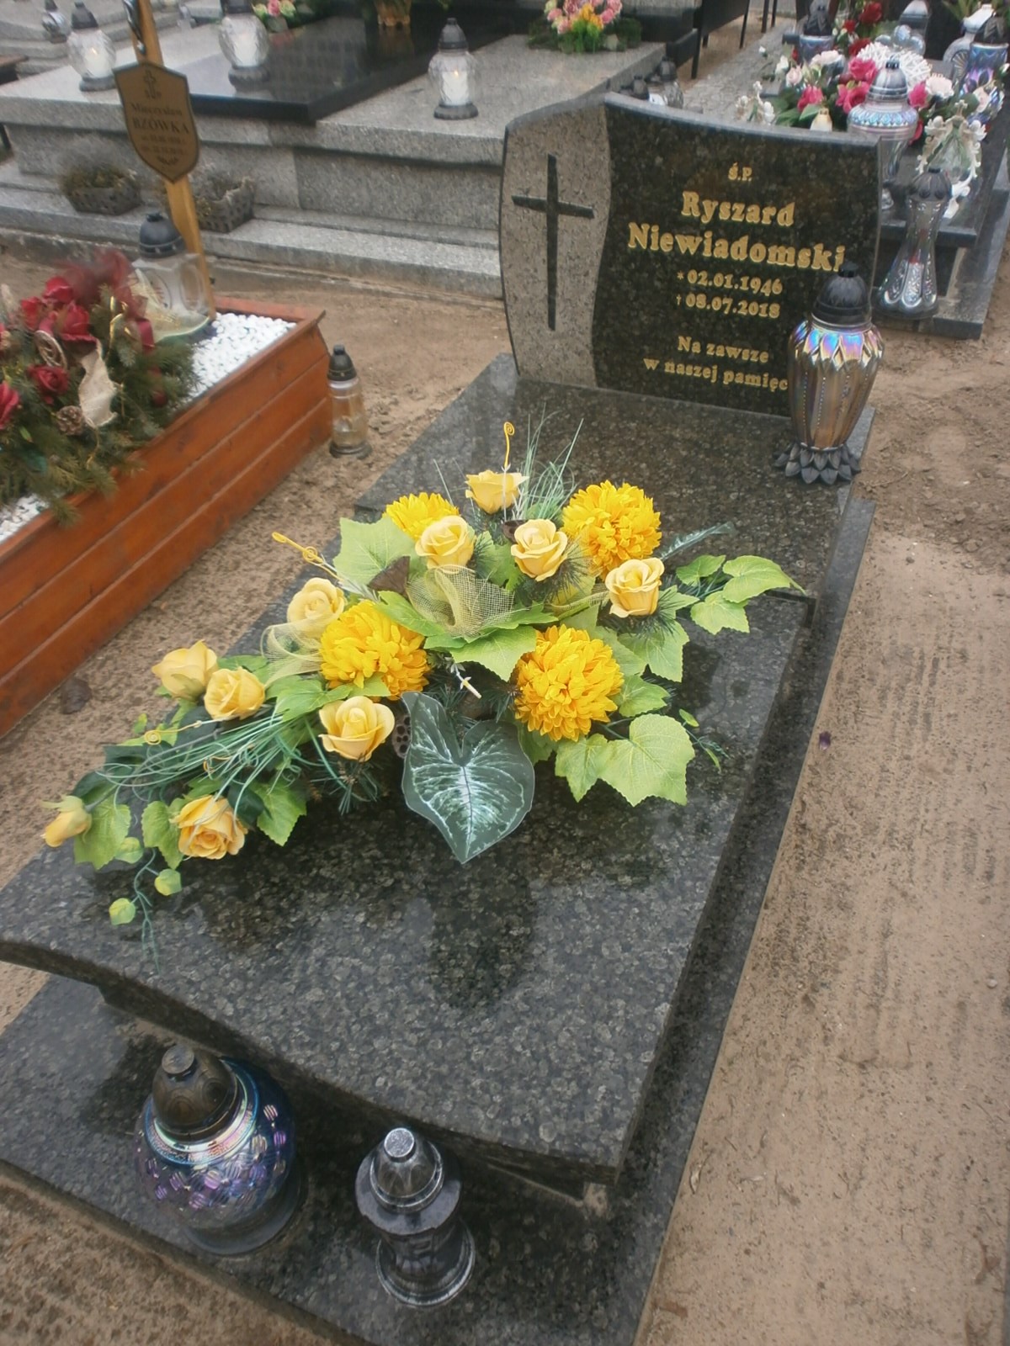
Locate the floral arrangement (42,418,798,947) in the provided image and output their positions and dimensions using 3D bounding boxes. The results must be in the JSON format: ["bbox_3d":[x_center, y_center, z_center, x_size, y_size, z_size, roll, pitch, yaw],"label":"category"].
[{"bbox_3d":[-0.081,-0.046,1.470,1.040,0.280,0.630,-11,42,-10],"label":"floral arrangement"}]

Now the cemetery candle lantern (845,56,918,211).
[{"bbox_3d":[1.143,-1.636,3.190,0.212,0.395,0.212,14,43,18],"label":"cemetery candle lantern"}]

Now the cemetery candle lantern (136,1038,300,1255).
[{"bbox_3d":[-0.337,0.520,1.199,0.182,0.305,0.182,-1,41,1],"label":"cemetery candle lantern"}]

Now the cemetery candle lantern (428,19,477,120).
[{"bbox_3d":[-0.180,-2.116,3.677,0.168,0.294,0.168,-1,41,1],"label":"cemetery candle lantern"}]

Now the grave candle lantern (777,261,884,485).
[{"bbox_3d":[0.592,-0.541,1.876,0.168,0.377,0.168,14,43,18],"label":"grave candle lantern"}]

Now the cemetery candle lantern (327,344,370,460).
[{"bbox_3d":[-0.413,-0.704,2.697,0.108,0.283,0.108,-1,41,1],"label":"cemetery candle lantern"}]

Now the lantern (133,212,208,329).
[{"bbox_3d":[-0.866,-1.049,2.706,0.135,0.257,0.135,14,43,18],"label":"lantern"}]

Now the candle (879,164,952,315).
[{"bbox_3d":[1.257,-1.310,3.166,0.200,0.395,0.200,14,43,18],"label":"candle"}]

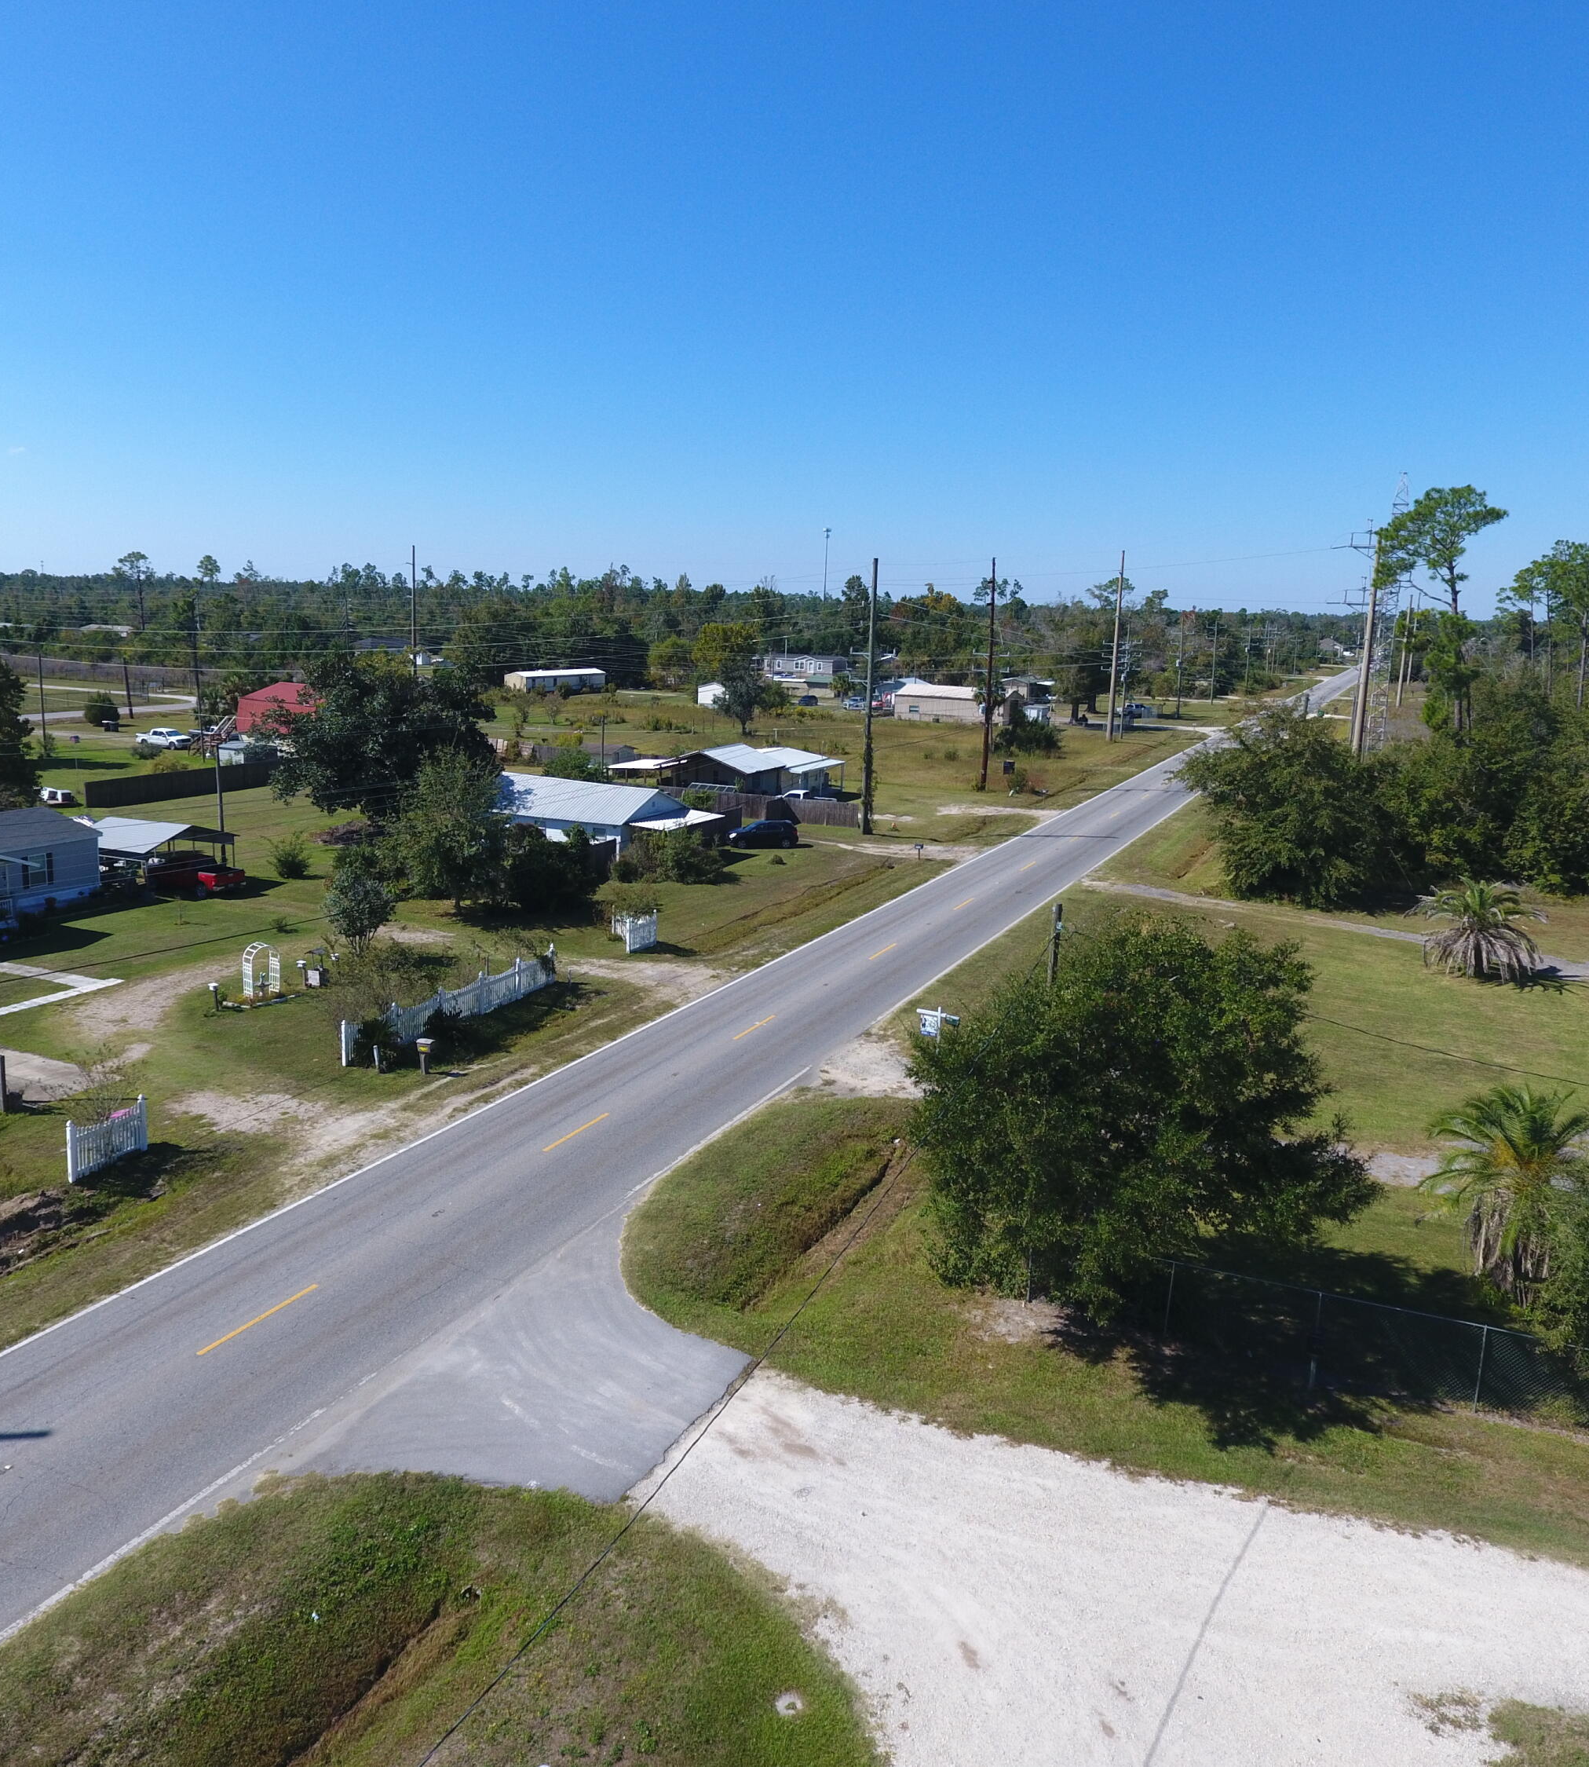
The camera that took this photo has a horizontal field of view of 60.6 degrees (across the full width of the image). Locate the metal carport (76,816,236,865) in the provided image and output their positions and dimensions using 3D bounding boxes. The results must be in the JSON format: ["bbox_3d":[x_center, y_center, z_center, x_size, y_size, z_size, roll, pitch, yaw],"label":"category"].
[{"bbox_3d":[-34.198,-1.743,72.684,5.800,3.120,6.200,7,13,24],"label":"metal carport"}]

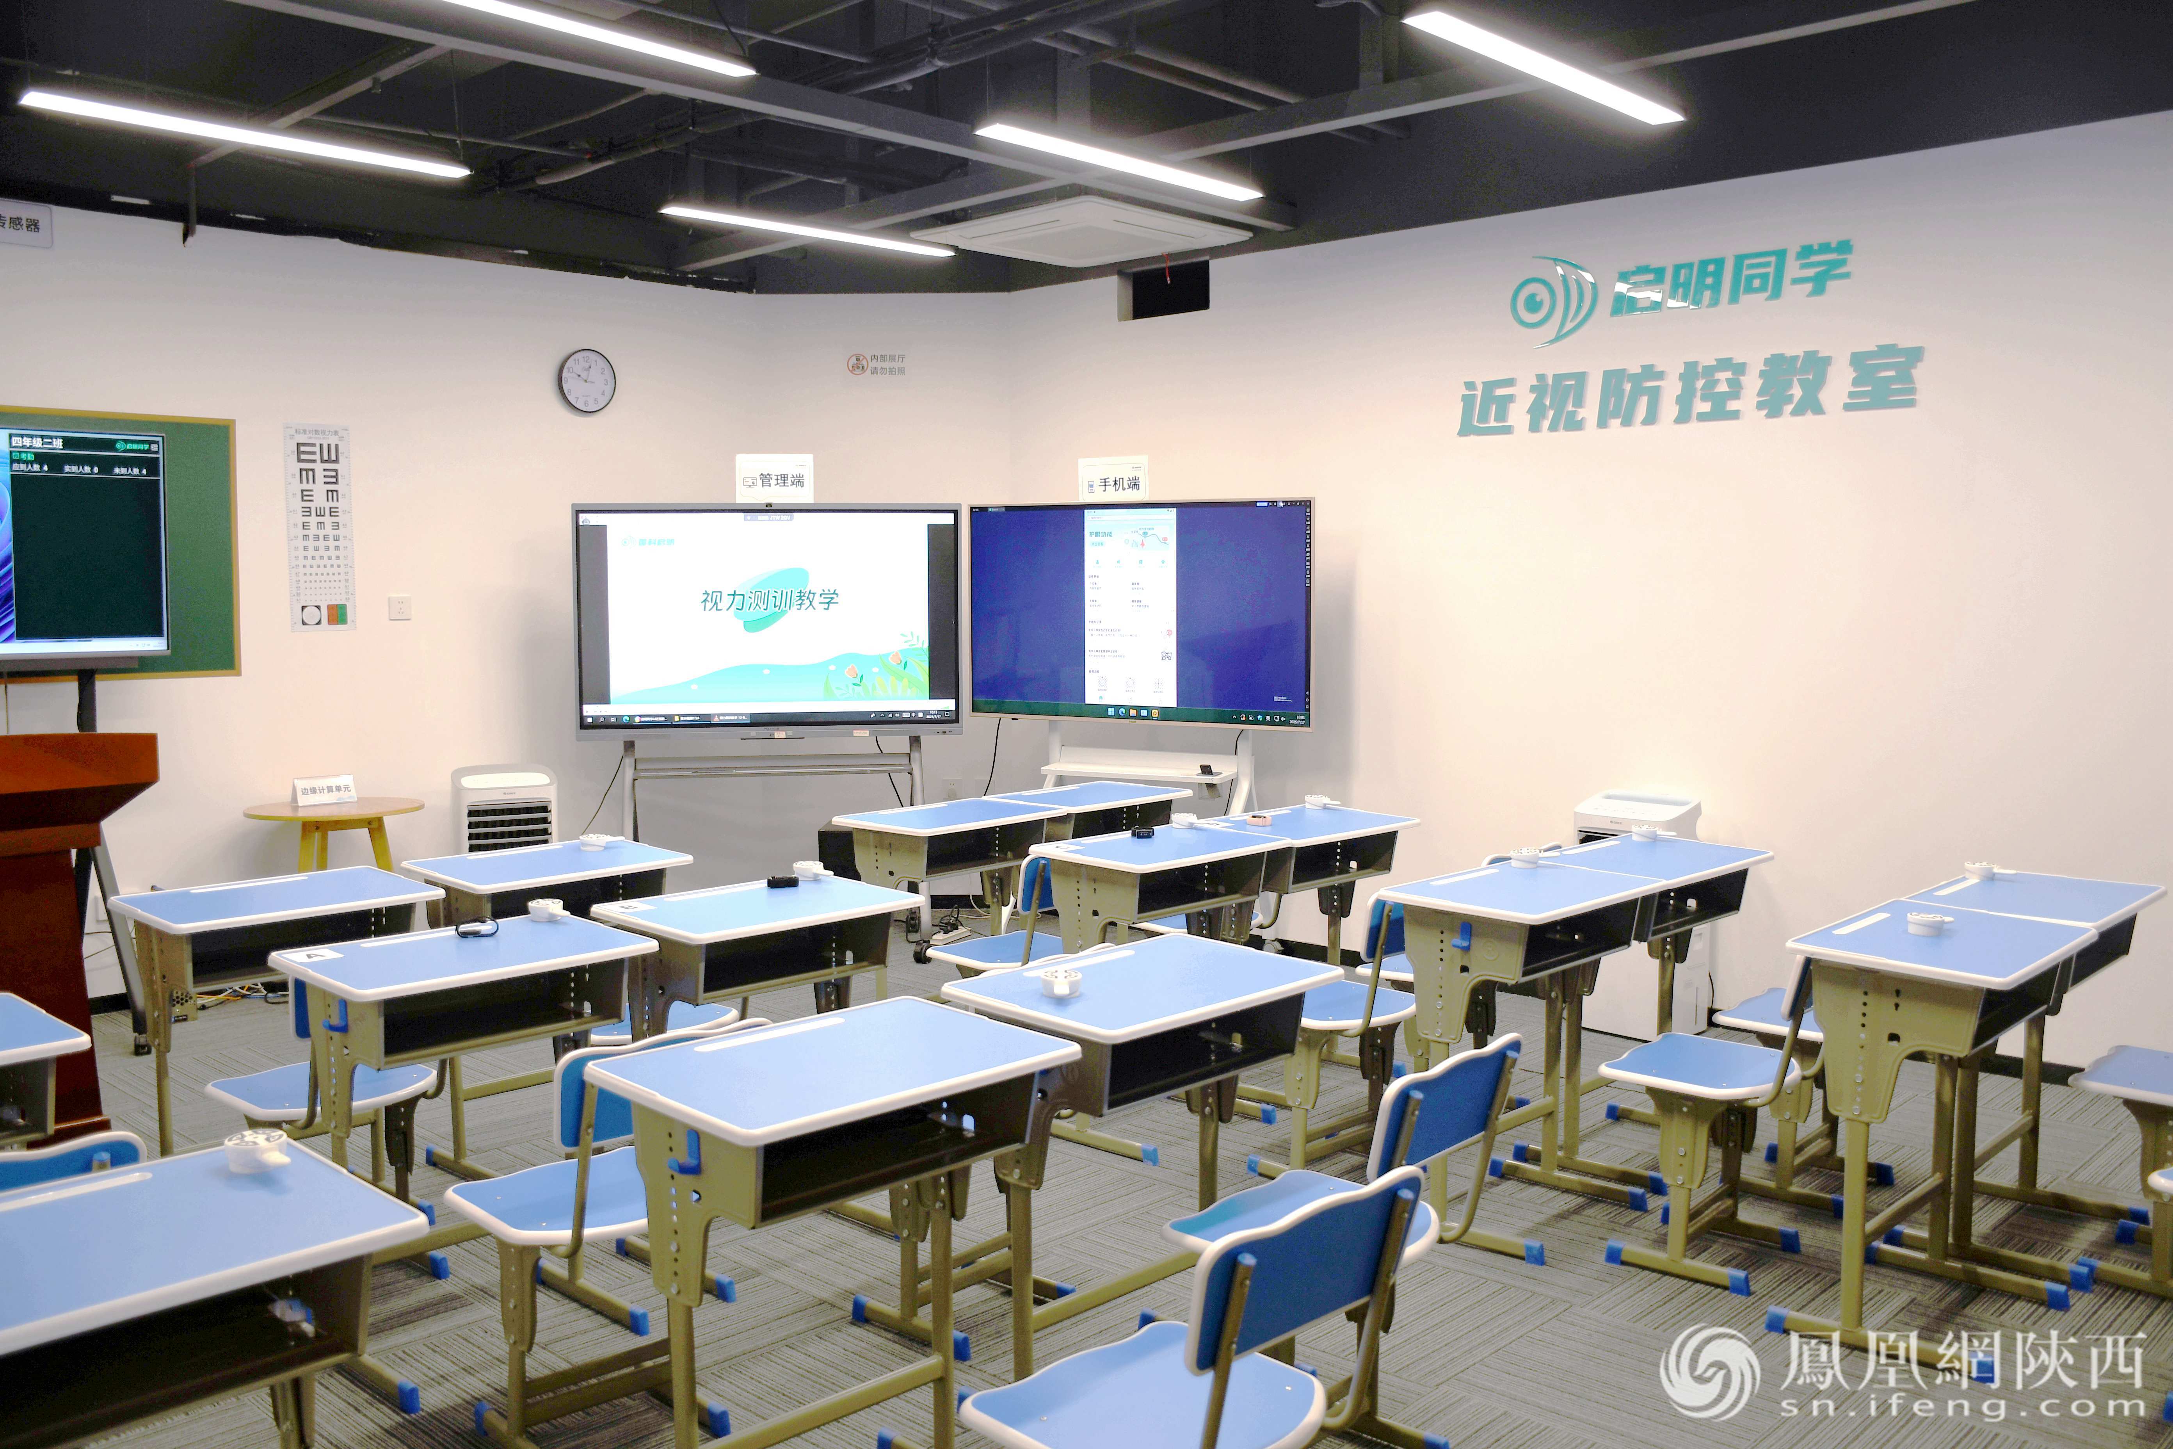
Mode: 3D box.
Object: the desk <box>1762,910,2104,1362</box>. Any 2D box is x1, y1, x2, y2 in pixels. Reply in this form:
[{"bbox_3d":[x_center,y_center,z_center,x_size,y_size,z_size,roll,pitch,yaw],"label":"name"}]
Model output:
[{"bbox_3d":[1.738,0.824,3.335,0.600,0.799,0.410,-5,8,-44],"label":"desk"}]

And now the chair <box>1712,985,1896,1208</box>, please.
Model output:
[{"bbox_3d":[1.714,0.718,3.782,0.380,0.750,0.460,-4,5,-44],"label":"chair"}]

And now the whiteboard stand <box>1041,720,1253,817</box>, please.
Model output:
[{"bbox_3d":[0.202,0.459,6.425,0.950,0.950,0.580,1,4,21],"label":"whiteboard stand"}]

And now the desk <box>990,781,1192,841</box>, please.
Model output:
[{"bbox_3d":[0.015,0.620,5.524,0.420,0.750,0.610,3,5,44],"label":"desk"}]

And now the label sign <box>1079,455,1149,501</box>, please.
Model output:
[{"bbox_3d":[0.107,-0.944,6.380,0.297,0.205,0.012,3,6,26],"label":"label sign"}]

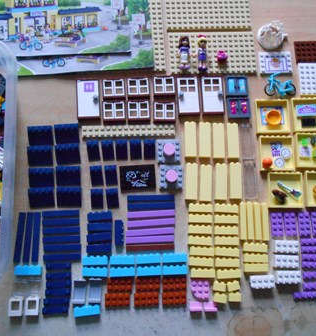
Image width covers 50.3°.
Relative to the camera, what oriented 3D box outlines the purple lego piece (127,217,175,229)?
[{"bbox_3d":[-0.009,0.073,0.454,0.064,0.003,0.008,-3,81,-3],"label":"purple lego piece"}]

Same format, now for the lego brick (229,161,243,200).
[{"bbox_3d":[0.107,0.018,0.466,0.016,0.008,0.050,1,81,-3],"label":"lego brick"}]

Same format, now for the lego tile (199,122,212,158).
[{"bbox_3d":[0.066,-0.038,0.472,0.016,0.008,0.050,1,82,-2],"label":"lego tile"}]

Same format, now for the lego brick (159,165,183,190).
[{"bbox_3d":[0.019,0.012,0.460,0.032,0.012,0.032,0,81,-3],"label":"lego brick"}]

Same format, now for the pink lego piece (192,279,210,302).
[{"bbox_3d":[0.055,0.160,0.443,0.024,0.005,0.024,0,81,-3],"label":"pink lego piece"}]

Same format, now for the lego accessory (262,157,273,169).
[{"bbox_3d":[0.151,-0.006,0.464,0.014,0.014,0.014,1,81,-3],"label":"lego accessory"}]

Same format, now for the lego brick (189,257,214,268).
[{"bbox_3d":[0.057,0.123,0.444,0.032,0.008,0.011,4,81,-2],"label":"lego brick"}]

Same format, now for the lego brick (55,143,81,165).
[{"bbox_3d":[-0.122,-0.018,0.455,0.032,0.011,0.024,-5,81,-4],"label":"lego brick"}]

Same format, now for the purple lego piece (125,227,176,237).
[{"bbox_3d":[-0.010,0.087,0.455,0.064,0.003,0.008,-3,82,-2],"label":"purple lego piece"}]

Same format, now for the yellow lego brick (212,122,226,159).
[{"bbox_3d":[0.084,-0.038,0.471,0.016,0.008,0.050,0,81,-3],"label":"yellow lego brick"}]

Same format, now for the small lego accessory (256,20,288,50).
[{"bbox_3d":[0.168,-0.194,0.495,0.042,0.014,0.040,0,82,-2],"label":"small lego accessory"}]

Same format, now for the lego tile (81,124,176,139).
[{"bbox_3d":[-0.040,-0.050,0.468,0.128,0.005,0.016,-1,82,-2],"label":"lego tile"}]

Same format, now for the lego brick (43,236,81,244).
[{"bbox_3d":[-0.125,0.093,0.440,0.048,0.003,0.008,-1,81,-3],"label":"lego brick"}]

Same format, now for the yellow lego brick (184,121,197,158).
[{"bbox_3d":[0.045,-0.039,0.469,0.016,0.008,0.050,-1,81,-4],"label":"yellow lego brick"}]

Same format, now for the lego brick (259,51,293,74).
[{"bbox_3d":[0.172,-0.155,0.495,0.048,0.005,0.032,-2,81,-3],"label":"lego brick"}]

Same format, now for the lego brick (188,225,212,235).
[{"bbox_3d":[0.056,0.081,0.449,0.032,0.008,0.011,2,81,-3],"label":"lego brick"}]

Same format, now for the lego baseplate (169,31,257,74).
[{"bbox_3d":[0.080,-0.168,0.492,0.128,0.005,0.064,-2,81,-3],"label":"lego baseplate"}]

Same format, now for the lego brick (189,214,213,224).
[{"bbox_3d":[0.056,0.068,0.453,0.032,0.008,0.011,1,81,-3],"label":"lego brick"}]

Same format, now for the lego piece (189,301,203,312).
[{"bbox_3d":[0.048,0.178,0.434,0.016,0.008,0.010,1,81,-3],"label":"lego piece"}]

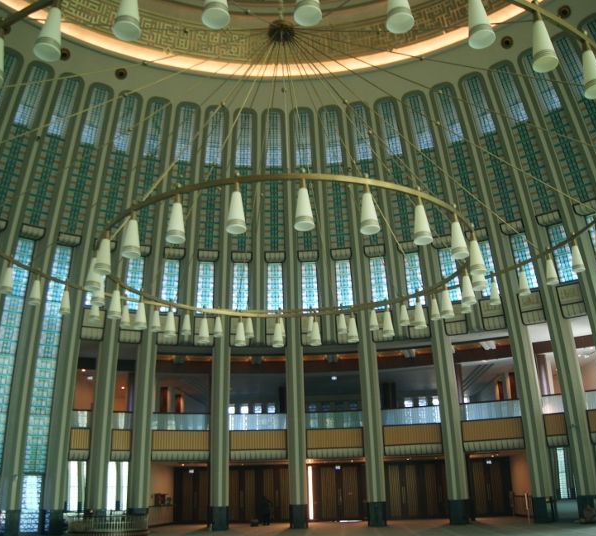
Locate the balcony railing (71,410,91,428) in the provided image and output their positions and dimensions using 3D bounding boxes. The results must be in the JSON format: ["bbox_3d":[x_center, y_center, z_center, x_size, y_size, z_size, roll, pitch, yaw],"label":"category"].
[{"bbox_3d":[-10.897,7.613,30.245,0.984,0.882,0.120,9,-23,-26],"label":"balcony railing"}]

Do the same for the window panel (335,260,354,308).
[{"bbox_3d":[2.669,0.970,34.733,0.939,3.027,0.120,-4,-21,7],"label":"window panel"}]

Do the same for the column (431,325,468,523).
[{"bbox_3d":[7.970,7.908,31.701,1.050,10.344,1.100,-9,-22,18],"label":"column"}]

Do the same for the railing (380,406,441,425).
[{"bbox_3d":[6.024,7.909,32.033,3.150,0.871,0.120,-7,-21,14],"label":"railing"}]

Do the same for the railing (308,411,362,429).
[{"bbox_3d":[1.985,8.292,32.682,3.063,0.901,0.120,-3,-21,4],"label":"railing"}]

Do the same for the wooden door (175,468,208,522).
[{"bbox_3d":[-6.975,14.873,39.356,2.295,3.361,0.150,-2,-21,0],"label":"wooden door"}]

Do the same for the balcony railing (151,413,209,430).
[{"bbox_3d":[-6.247,8.118,31.747,3.079,0.926,0.100,4,-21,-14],"label":"balcony railing"}]

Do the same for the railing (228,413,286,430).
[{"bbox_3d":[-2.173,8.301,32.442,3.166,0.934,0.100,0,-20,-5],"label":"railing"}]

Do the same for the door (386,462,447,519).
[{"bbox_3d":[7.078,13.164,35.503,3.775,3.264,0.150,-3,-20,4],"label":"door"}]

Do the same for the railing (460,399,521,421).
[{"bbox_3d":[9.824,7.295,30.746,2.973,0.884,0.120,-11,-23,23],"label":"railing"}]

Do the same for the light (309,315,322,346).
[{"bbox_3d":[0.398,1.421,13.295,0.250,0.620,0.250,-2,-20,0],"label":"light"}]

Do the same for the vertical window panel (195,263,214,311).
[{"bbox_3d":[-5.173,1.132,33.788,0.870,2.911,0.120,3,-6,-12],"label":"vertical window panel"}]

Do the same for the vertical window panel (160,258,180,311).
[{"bbox_3d":[-7.088,0.993,33.302,0.870,2.900,0.120,5,-7,-16],"label":"vertical window panel"}]

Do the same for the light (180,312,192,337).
[{"bbox_3d":[-2.994,1.517,16.178,0.264,0.604,0.264,-2,-21,0],"label":"light"}]

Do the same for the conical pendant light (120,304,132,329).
[{"bbox_3d":[-4.354,1.235,15.230,0.253,0.586,0.253,-2,-21,0],"label":"conical pendant light"}]

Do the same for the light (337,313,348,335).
[{"bbox_3d":[1.177,1.430,15.914,0.250,0.620,0.250,-2,-20,0],"label":"light"}]

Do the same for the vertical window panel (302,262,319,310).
[{"bbox_3d":[0.719,1.095,34.877,0.899,3.031,0.120,-2,-21,2],"label":"vertical window panel"}]

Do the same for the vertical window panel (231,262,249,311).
[{"bbox_3d":[-3.251,1.186,34.120,0.870,2.904,0.120,1,-6,-7],"label":"vertical window panel"}]

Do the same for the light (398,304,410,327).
[{"bbox_3d":[2.881,1.268,16.106,0.265,0.567,0.265,-2,-21,0],"label":"light"}]

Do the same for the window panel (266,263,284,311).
[{"bbox_3d":[-1.324,1.110,34.878,0.910,3.003,0.120,-1,-21,-3],"label":"window panel"}]

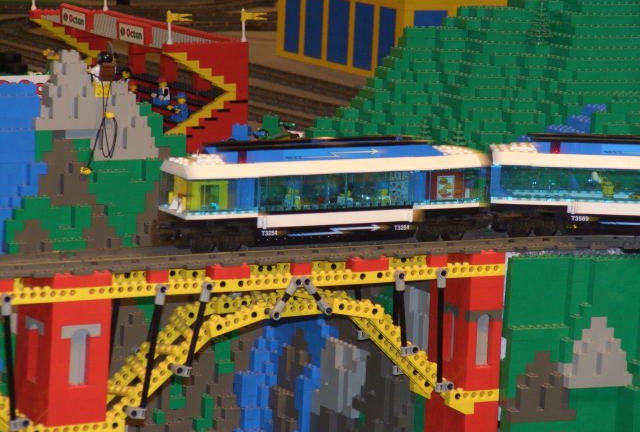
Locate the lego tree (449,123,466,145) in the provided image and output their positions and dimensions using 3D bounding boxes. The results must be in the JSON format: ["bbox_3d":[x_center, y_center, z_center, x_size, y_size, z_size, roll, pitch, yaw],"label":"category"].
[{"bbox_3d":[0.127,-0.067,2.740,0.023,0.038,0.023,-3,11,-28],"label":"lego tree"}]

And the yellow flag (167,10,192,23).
[{"bbox_3d":[-0.161,-0.229,3.422,0.030,0.012,0.007,-1,10,-18],"label":"yellow flag"}]

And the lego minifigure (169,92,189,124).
[{"bbox_3d":[-0.166,-0.127,3.498,0.022,0.033,0.021,-3,11,-28],"label":"lego minifigure"}]

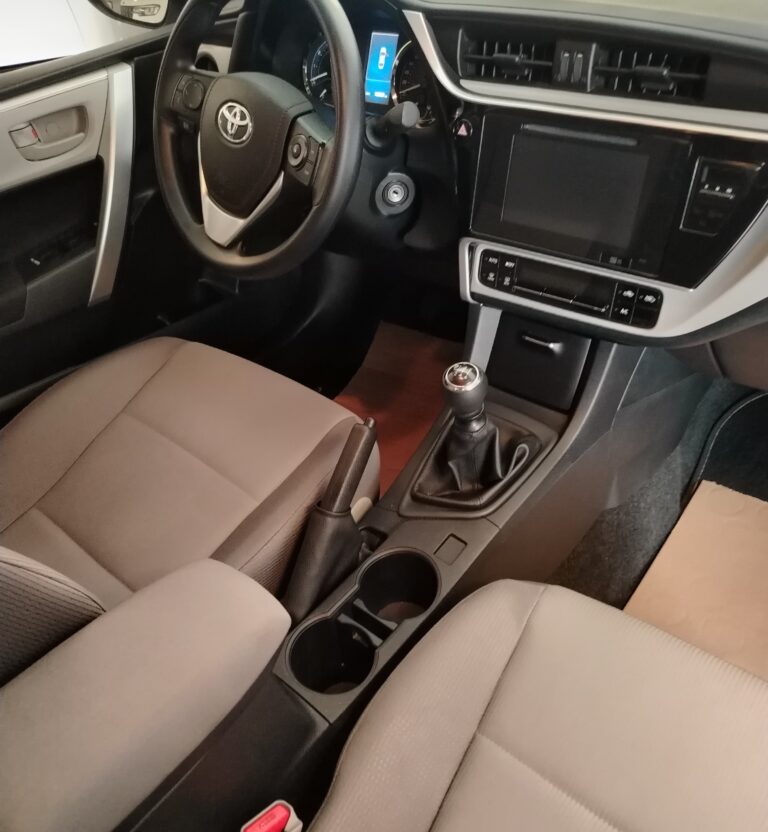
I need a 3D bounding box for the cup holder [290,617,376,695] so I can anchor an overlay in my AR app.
[{"bbox_3d":[-0.043,0.254,0.683,0.082,0.085,0.082,-5,40,4],"label":"cup holder"}]

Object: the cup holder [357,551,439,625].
[{"bbox_3d":[0.019,0.197,0.731,0.082,0.072,0.082,-5,40,4],"label":"cup holder"}]

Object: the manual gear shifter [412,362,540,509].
[{"bbox_3d":[0.091,0.003,0.769,0.100,0.140,0.155,25,49,33],"label":"manual gear shifter"}]

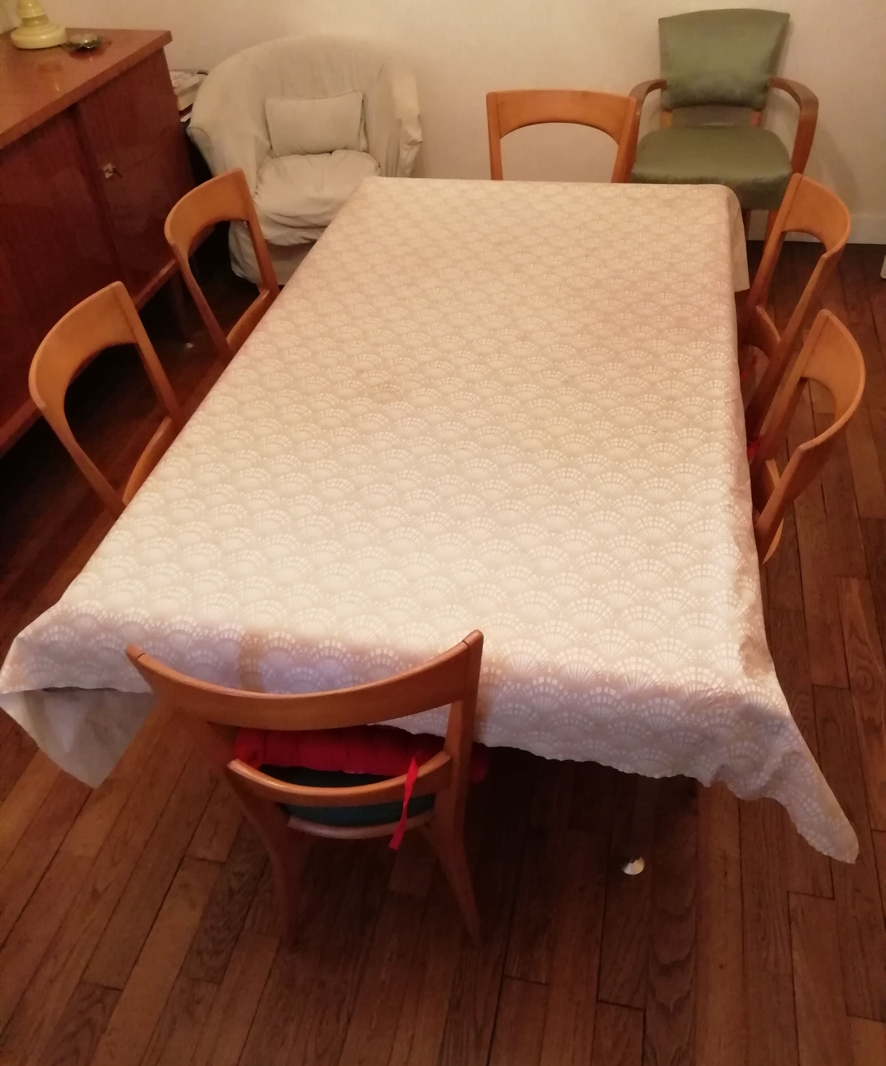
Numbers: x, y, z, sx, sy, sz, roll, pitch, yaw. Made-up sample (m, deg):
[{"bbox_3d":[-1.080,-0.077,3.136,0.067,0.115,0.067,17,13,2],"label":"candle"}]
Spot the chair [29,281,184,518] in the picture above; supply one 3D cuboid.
[{"bbox_3d":[-0.454,-0.053,1.874,0.500,0.820,0.435,-1,42,4],"label":"chair"}]

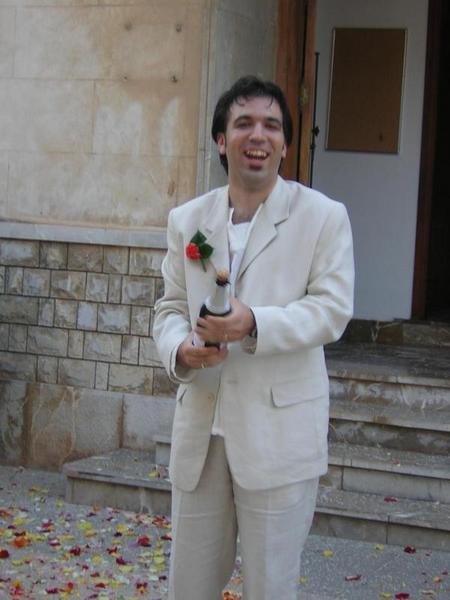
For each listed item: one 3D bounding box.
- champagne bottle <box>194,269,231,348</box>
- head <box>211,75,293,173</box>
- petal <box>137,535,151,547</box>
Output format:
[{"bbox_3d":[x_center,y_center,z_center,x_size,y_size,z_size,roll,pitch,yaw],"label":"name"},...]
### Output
[{"bbox_3d":[-0.022,0.039,3.340,0.085,0.305,0.085,11,35,0],"label":"champagne bottle"},{"bbox_3d":[0.067,-0.440,3.530,0.200,0.245,0.235,2,-3,-10],"label":"head"},{"bbox_3d":[-0.335,0.991,5.787,0.052,0.030,0.050,2,5,0],"label":"petal"}]

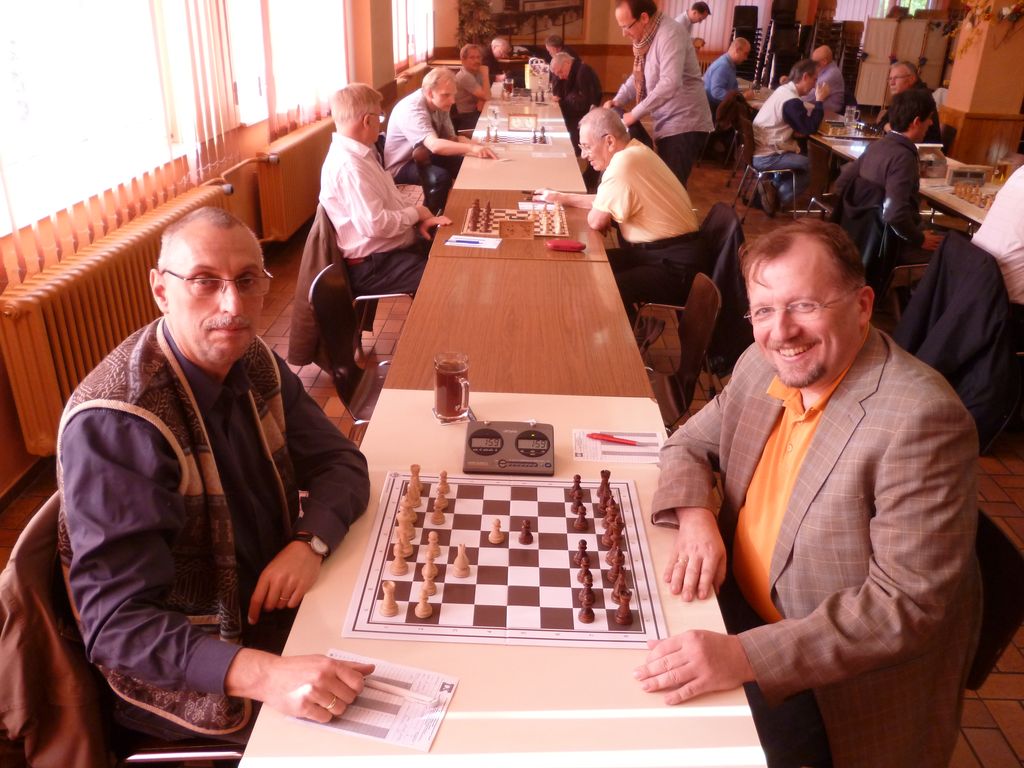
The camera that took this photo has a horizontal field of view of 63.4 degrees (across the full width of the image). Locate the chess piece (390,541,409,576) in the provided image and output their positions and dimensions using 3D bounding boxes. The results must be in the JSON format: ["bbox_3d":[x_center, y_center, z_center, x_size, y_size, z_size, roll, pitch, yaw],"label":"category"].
[{"bbox_3d":[-0.197,0.300,1.453,0.032,0.067,0.032,2,25,0],"label":"chess piece"}]

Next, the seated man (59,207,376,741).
[{"bbox_3d":[-0.438,0.387,1.482,0.730,1.350,0.600,20,30,34],"label":"seated man"}]

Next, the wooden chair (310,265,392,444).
[{"bbox_3d":[-0.383,0.045,2.833,0.530,0.840,0.460,2,25,0],"label":"wooden chair"}]

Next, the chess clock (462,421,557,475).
[{"bbox_3d":[-0.005,0.141,1.820,0.190,0.066,0.120,2,25,0],"label":"chess clock"}]

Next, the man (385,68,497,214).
[{"bbox_3d":[-0.482,-1.349,5.288,0.800,1.250,0.580,4,25,4],"label":"man"}]

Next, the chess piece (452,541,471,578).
[{"bbox_3d":[-0.090,0.317,1.504,0.031,0.062,0.031,11,26,18],"label":"chess piece"}]

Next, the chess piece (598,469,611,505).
[{"bbox_3d":[0.192,0.205,1.710,0.029,0.056,0.029,2,25,0],"label":"chess piece"}]

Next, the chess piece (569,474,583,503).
[{"bbox_3d":[0.138,0.216,1.754,0.029,0.049,0.029,2,25,0],"label":"chess piece"}]

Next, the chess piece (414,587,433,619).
[{"bbox_3d":[-0.148,0.369,1.405,0.029,0.049,0.029,2,25,0],"label":"chess piece"}]

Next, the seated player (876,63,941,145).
[{"bbox_3d":[3.192,-1.941,6.771,0.760,1.290,0.560,0,25,-5],"label":"seated player"}]

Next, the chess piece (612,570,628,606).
[{"bbox_3d":[0.186,0.343,1.410,0.029,0.064,0.029,2,25,0],"label":"chess piece"}]

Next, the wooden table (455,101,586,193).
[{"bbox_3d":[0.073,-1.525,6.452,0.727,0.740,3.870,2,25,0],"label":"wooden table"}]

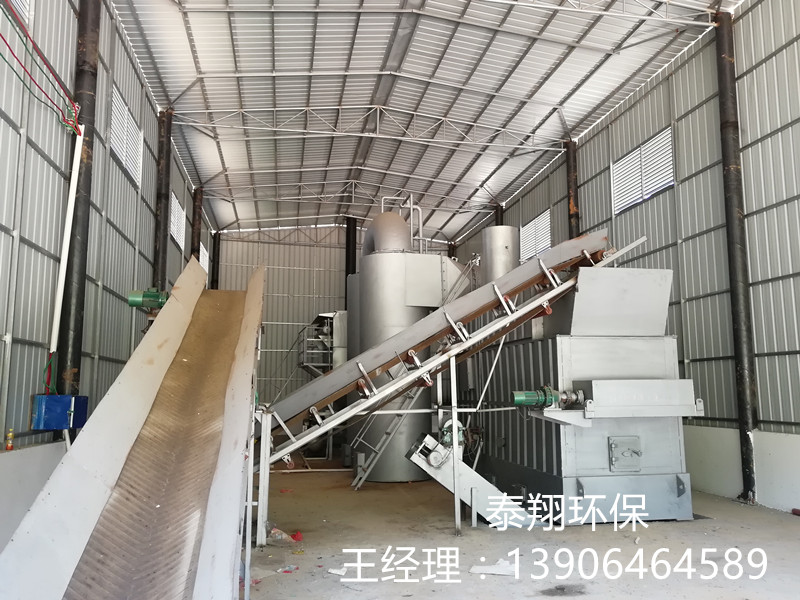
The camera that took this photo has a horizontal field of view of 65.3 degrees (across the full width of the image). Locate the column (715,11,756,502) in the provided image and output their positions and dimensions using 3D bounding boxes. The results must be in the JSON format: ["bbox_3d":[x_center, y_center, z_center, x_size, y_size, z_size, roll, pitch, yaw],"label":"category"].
[{"bbox_3d":[5.608,-0.917,10.355,0.265,8.250,0.265,1,-8,-11],"label":"column"}]

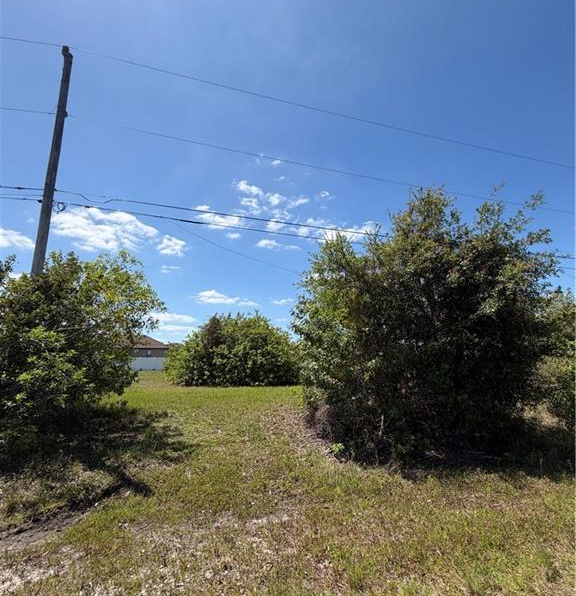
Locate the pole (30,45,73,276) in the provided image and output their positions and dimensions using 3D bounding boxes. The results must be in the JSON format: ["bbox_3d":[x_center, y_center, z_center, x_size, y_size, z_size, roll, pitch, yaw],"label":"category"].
[{"bbox_3d":[-6.306,-2.128,8.067,0.280,10.400,0.280,3,-12,-14],"label":"pole"}]

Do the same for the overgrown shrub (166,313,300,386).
[{"bbox_3d":[-3.466,3.324,20.456,9.000,4.500,5.500,2,-11,-9],"label":"overgrown shrub"}]

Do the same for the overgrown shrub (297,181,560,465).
[{"bbox_3d":[2.688,0.355,7.067,5.000,5.200,4.400,0,-11,0],"label":"overgrown shrub"}]

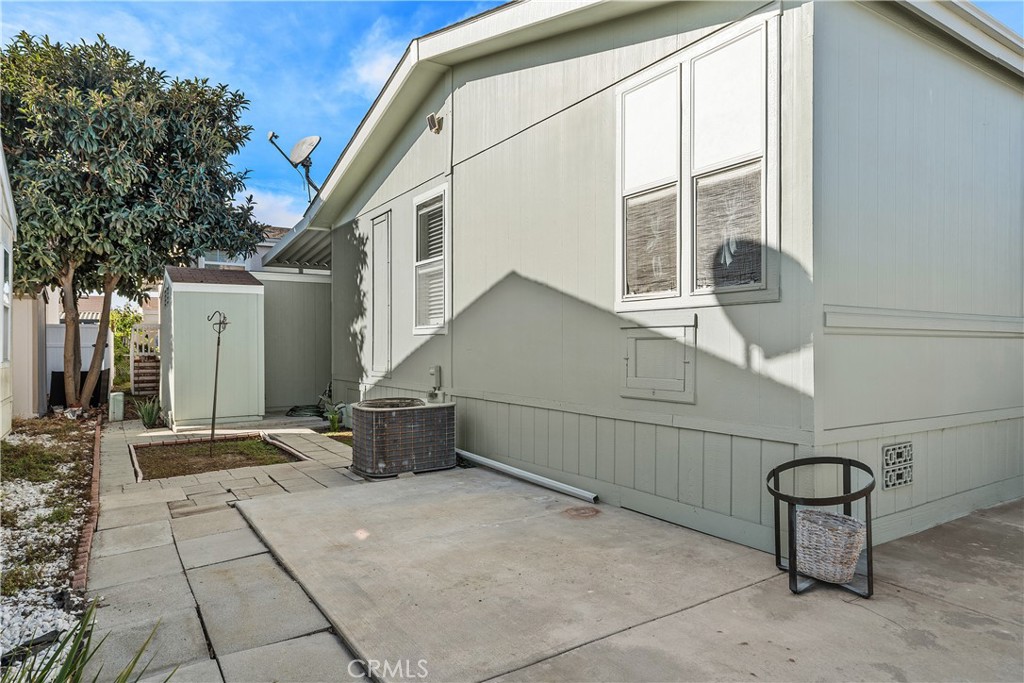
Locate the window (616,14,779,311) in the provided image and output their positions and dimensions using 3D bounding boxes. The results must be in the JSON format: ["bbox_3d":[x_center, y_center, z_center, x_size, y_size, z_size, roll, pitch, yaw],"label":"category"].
[{"bbox_3d":[1.148,-1.035,4.053,0.100,1.640,1.330,0,-1,-33],"label":"window"}]

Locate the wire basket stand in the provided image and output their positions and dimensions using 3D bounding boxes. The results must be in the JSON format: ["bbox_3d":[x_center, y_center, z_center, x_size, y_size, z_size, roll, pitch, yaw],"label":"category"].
[{"bbox_3d":[1.521,0.924,3.082,0.475,0.530,0.475,0,-1,-33],"label":"wire basket stand"}]

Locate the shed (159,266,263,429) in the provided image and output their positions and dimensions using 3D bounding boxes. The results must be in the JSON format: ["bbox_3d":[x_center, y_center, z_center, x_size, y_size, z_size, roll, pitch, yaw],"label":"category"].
[{"bbox_3d":[-4.844,0.045,10.079,1.252,2.411,1.800,0,-1,-34],"label":"shed"}]

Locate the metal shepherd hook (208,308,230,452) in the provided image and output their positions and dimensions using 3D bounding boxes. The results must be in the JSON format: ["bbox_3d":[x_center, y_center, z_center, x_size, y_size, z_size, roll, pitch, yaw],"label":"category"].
[{"bbox_3d":[-3.219,0.456,6.800,0.260,1.570,0.200,3,-1,-19],"label":"metal shepherd hook"}]

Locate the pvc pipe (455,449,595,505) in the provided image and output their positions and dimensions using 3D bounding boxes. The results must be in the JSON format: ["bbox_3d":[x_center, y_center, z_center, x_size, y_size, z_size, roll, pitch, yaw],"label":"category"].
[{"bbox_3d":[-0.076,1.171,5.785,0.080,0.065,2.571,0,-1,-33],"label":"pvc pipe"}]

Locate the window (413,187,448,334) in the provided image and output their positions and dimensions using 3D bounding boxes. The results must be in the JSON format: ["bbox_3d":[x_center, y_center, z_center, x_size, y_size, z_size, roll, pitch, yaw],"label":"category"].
[{"bbox_3d":[-0.938,-0.919,7.266,0.100,1.650,0.920,0,-1,-33],"label":"window"}]

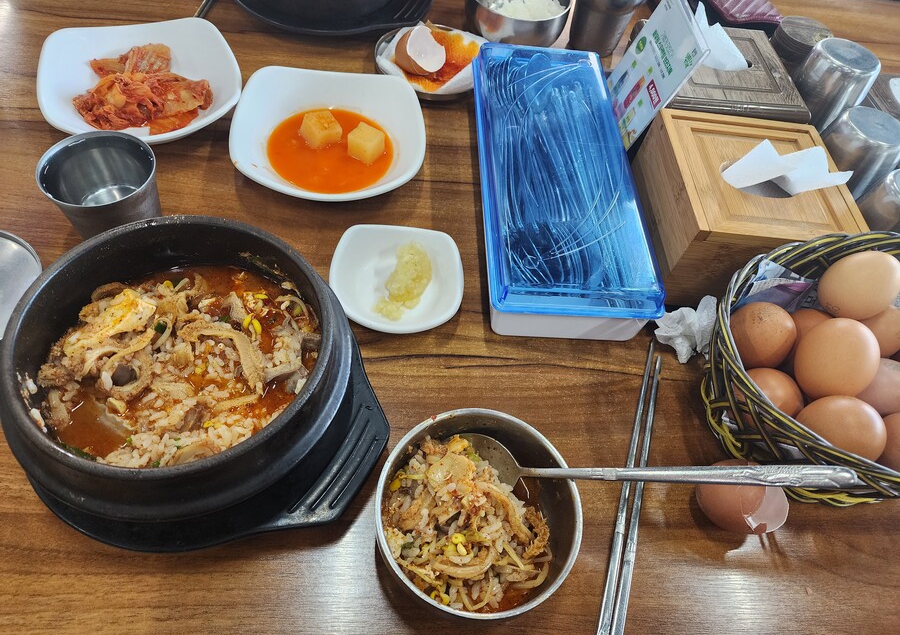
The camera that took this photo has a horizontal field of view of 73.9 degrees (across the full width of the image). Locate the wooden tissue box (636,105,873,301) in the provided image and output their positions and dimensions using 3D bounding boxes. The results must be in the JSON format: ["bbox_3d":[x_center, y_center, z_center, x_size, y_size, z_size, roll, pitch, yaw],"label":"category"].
[{"bbox_3d":[0.219,-0.080,0.459,0.124,0.079,0.125,4,55,-5],"label":"wooden tissue box"}]

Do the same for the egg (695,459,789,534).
[{"bbox_3d":[0.181,0.111,0.374,0.052,0.042,0.044,10,57,-3],"label":"egg"}]

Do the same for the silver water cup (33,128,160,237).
[{"bbox_3d":[-0.229,-0.076,0.409,0.070,0.072,0.070,3,57,-7],"label":"silver water cup"}]

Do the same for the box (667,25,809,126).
[{"bbox_3d":[0.226,-0.189,0.532,0.117,0.082,0.121,4,55,-5],"label":"box"}]

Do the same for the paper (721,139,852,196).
[{"bbox_3d":[0.243,-0.108,0.427,0.088,0.036,0.050,3,57,-7],"label":"paper"}]

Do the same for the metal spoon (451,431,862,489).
[{"bbox_3d":[0.089,0.078,0.300,0.212,0.020,0.043,-1,54,10],"label":"metal spoon"}]

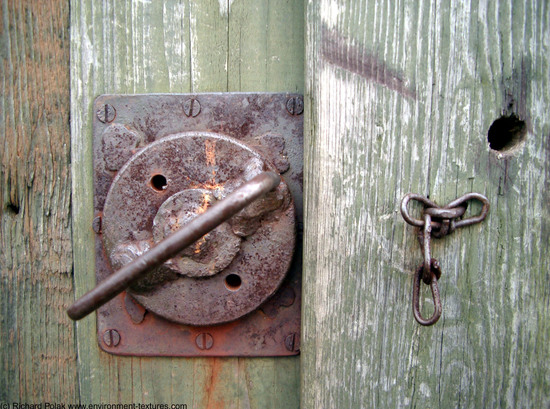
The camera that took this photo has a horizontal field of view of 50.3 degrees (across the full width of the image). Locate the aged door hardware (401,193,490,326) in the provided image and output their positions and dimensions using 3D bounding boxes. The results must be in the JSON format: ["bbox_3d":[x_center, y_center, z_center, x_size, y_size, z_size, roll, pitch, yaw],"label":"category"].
[{"bbox_3d":[0.102,0.033,0.350,0.053,0.079,0.024,0,3,0],"label":"aged door hardware"}]

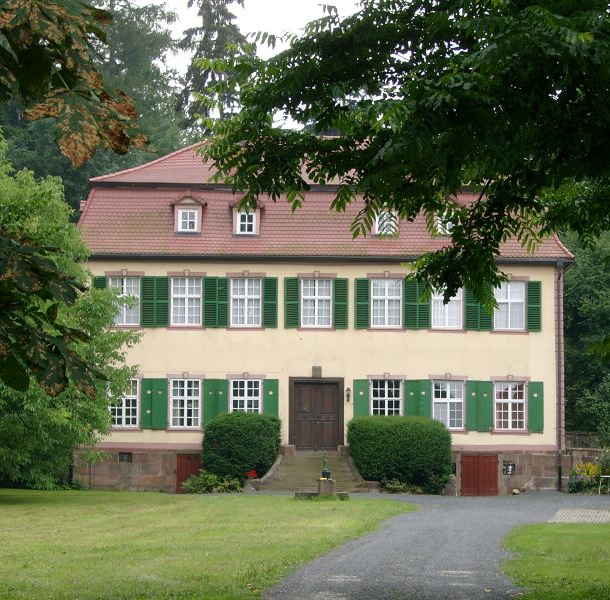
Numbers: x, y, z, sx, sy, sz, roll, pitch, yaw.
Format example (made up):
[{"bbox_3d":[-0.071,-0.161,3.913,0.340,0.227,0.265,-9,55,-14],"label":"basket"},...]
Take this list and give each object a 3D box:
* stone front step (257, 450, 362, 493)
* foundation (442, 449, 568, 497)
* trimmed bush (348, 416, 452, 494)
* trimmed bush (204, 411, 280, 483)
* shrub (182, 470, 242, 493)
[{"bbox_3d":[0.164,5.958,75.690,3.703,1.434,2.600,1,-4,-3],"label":"stone front step"},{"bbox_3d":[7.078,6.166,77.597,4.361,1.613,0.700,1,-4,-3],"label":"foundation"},{"bbox_3d":[3.302,5.434,75.918,3.645,2.719,2.100,1,-4,-3],"label":"trimmed bush"},{"bbox_3d":[-2.212,5.191,75.683,2.786,2.537,2.100,1,-4,-3],"label":"trimmed bush"},{"bbox_3d":[-3.205,6.221,74.466,2.055,0.752,1.100,1,-4,-3],"label":"shrub"}]

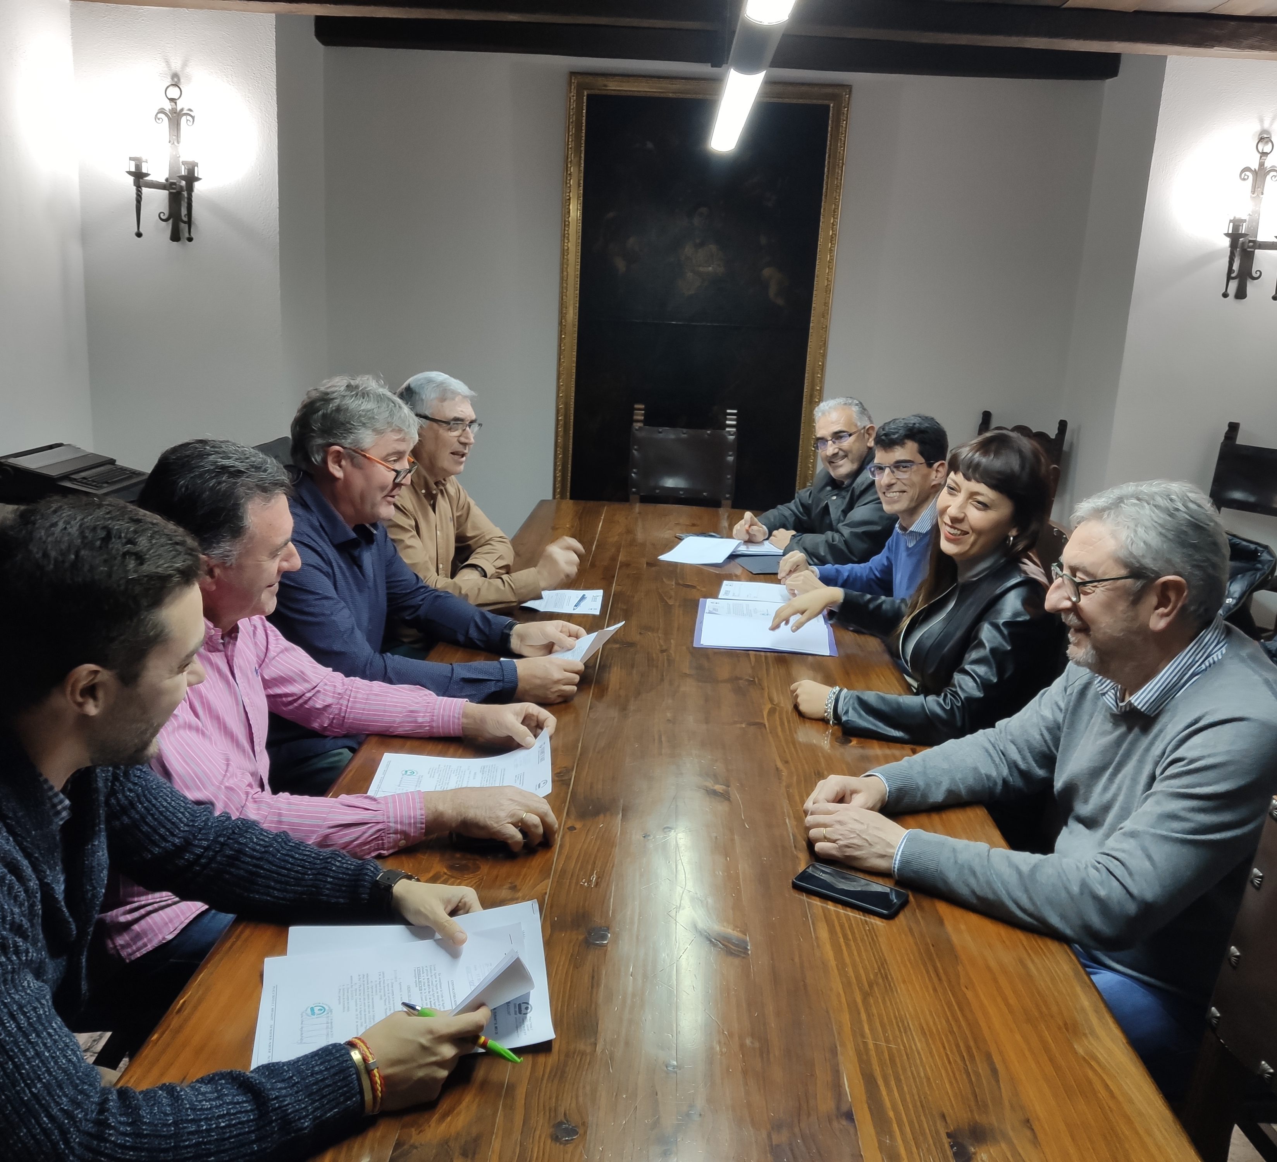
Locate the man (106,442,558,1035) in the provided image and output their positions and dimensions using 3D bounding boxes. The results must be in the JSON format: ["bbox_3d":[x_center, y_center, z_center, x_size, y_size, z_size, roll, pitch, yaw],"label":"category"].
[{"bbox_3d":[-0.511,0.429,1.882,0.700,1.330,0.560,3,13,1],"label":"man"}]

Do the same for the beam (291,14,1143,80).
[{"bbox_3d":[0.355,-2.449,5.532,3.650,0.150,0.180,3,13,2],"label":"beam"}]

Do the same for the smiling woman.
[{"bbox_3d":[0.617,0.341,2.483,0.660,1.345,0.570,-1,14,-18],"label":"smiling woman"}]

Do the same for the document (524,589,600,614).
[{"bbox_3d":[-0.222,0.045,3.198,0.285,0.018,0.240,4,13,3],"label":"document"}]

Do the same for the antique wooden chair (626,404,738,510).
[{"bbox_3d":[0.155,-0.155,5.133,0.465,1.120,0.480,3,13,-1],"label":"antique wooden chair"}]

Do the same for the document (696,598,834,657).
[{"bbox_3d":[0.316,0.106,3.056,0.320,0.012,0.460,3,13,0],"label":"document"}]

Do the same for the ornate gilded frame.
[{"bbox_3d":[0.311,-1.410,6.537,1.471,2.451,0.080,3,13,1],"label":"ornate gilded frame"}]

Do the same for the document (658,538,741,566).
[{"bbox_3d":[0.208,-0.100,3.881,0.205,0.020,0.300,6,13,14],"label":"document"}]

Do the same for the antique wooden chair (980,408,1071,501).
[{"bbox_3d":[1.805,-0.276,6.110,0.480,1.080,0.480,15,18,43],"label":"antique wooden chair"}]

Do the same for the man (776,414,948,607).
[{"bbox_3d":[0.681,0.183,3.276,0.660,1.300,0.550,-2,14,-22],"label":"man"}]

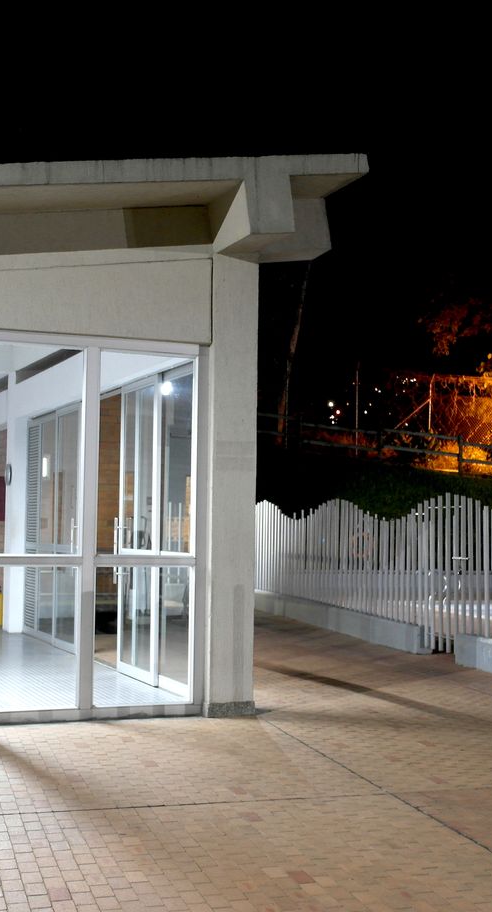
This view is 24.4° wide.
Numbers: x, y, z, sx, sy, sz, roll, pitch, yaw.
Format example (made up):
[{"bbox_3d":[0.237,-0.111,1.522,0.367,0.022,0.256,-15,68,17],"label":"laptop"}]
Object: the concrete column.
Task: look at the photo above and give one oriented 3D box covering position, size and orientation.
[{"bbox_3d":[-0.161,0.236,8.844,0.382,3.474,0.404,2,-3,-20],"label":"concrete column"}]

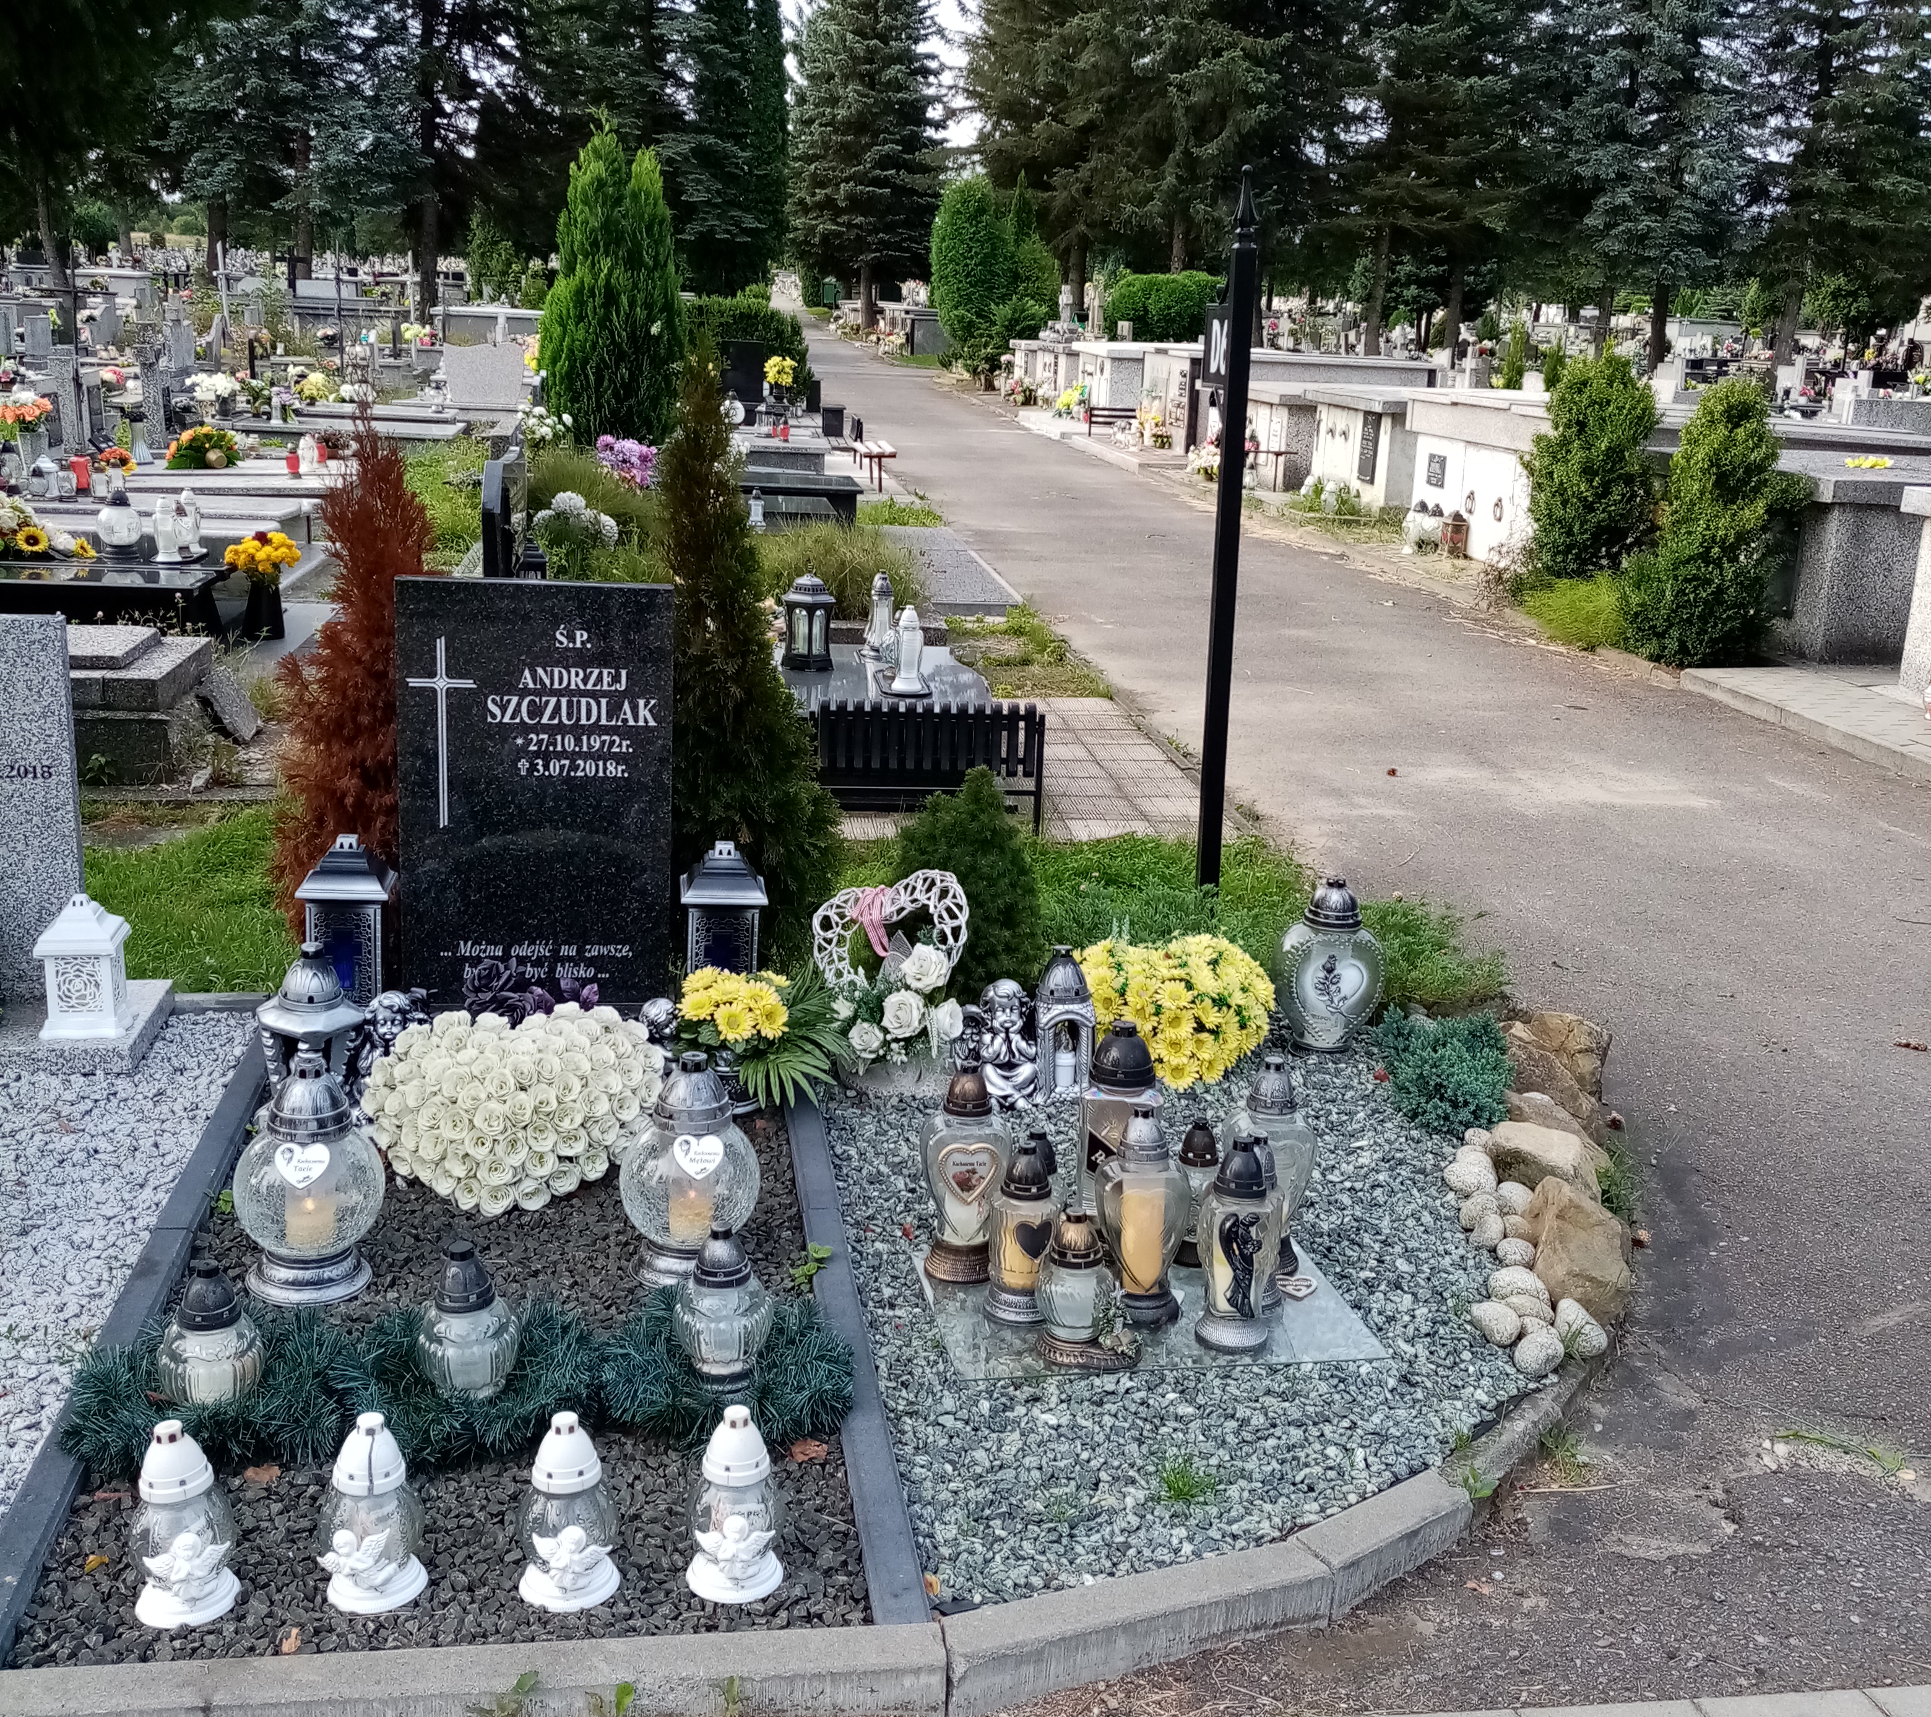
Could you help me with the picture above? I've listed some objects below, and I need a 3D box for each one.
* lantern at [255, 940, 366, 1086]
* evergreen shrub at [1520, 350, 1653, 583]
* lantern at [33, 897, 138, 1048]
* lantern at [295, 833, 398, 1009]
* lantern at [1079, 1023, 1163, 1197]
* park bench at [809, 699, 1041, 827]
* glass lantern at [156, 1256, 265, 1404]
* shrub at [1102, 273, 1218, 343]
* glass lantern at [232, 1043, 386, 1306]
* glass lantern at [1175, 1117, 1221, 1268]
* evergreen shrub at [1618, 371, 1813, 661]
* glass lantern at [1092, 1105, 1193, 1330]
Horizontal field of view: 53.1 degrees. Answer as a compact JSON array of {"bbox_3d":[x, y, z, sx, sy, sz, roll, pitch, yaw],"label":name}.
[{"bbox_3d":[-1.133,0.280,3.354,0.185,0.290,0.185,-1,17,-9],"label":"lantern"},{"bbox_3d":[3.380,-2.107,10.456,0.642,1.228,0.642,3,17,0],"label":"evergreen shrub"},{"bbox_3d":[-1.628,0.190,3.589,0.144,0.260,0.144,1,15,-8],"label":"lantern"},{"bbox_3d":[-1.188,0.120,3.738,0.180,0.350,0.180,0,16,-8],"label":"lantern"},{"bbox_3d":[0.230,0.418,2.878,0.120,0.370,0.115,2,16,-3],"label":"lantern"},{"bbox_3d":[-0.138,-0.300,5.726,0.700,0.410,0.300,1,15,-8],"label":"park bench"},{"bbox_3d":[-0.921,0.584,2.359,0.123,0.206,0.123,3,17,0],"label":"glass lantern"},{"bbox_3d":[3.584,-9.673,34.635,2.400,1.750,2.200,1,15,-8],"label":"shrub"},{"bbox_3d":[-0.925,0.423,2.723,0.205,0.355,0.205,-1,17,-12],"label":"glass lantern"},{"bbox_3d":[0.345,0.486,2.838,0.073,0.221,0.073,3,17,0],"label":"glass lantern"},{"bbox_3d":[3.267,-1.549,8.555,0.820,1.200,0.800,8,18,19],"label":"evergreen shrub"},{"bbox_3d":[0.252,0.499,2.722,0.135,0.320,0.120,4,17,6],"label":"glass lantern"}]

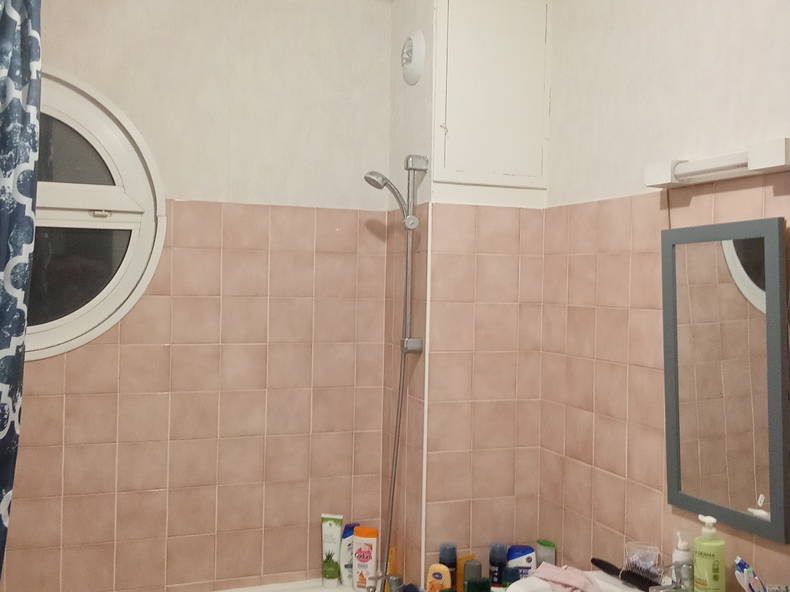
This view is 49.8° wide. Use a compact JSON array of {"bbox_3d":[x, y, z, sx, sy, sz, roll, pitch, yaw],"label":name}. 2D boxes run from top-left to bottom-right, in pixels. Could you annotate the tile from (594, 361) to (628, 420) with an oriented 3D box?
[{"bbox_3d":[0.600,0.261,2.348,0.009,0.149,0.149,1,1,-21],"label":"tile"}]

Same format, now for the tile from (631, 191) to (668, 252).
[{"bbox_3d":[0.664,-0.190,2.200,0.009,0.149,0.149,1,1,-21],"label":"tile"}]

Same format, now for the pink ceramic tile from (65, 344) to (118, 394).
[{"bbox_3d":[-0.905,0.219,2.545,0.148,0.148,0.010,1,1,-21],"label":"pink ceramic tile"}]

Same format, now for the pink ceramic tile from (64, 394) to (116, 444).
[{"bbox_3d":[-0.926,0.376,2.608,0.150,0.150,0.010,1,1,-21],"label":"pink ceramic tile"}]

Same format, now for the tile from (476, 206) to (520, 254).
[{"bbox_3d":[0.320,-0.202,2.640,0.149,0.145,0.010,1,1,-21],"label":"tile"}]

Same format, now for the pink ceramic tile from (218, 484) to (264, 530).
[{"bbox_3d":[-0.492,0.675,2.719,0.148,0.149,0.010,1,1,-21],"label":"pink ceramic tile"}]

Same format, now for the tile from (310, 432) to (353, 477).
[{"bbox_3d":[-0.211,0.537,2.855,0.149,0.149,0.010,1,1,-21],"label":"tile"}]

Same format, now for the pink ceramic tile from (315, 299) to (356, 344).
[{"bbox_3d":[-0.206,0.083,2.878,0.150,0.150,0.010,1,1,-21],"label":"pink ceramic tile"}]

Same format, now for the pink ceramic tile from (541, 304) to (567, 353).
[{"bbox_3d":[0.496,0.104,2.629,0.010,0.149,0.144,1,1,-21],"label":"pink ceramic tile"}]

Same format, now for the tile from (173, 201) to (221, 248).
[{"bbox_3d":[-0.614,-0.225,2.658,0.148,0.148,0.010,1,1,-21],"label":"tile"}]

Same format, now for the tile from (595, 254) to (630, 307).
[{"bbox_3d":[0.606,-0.042,2.344,0.009,0.149,0.149,1,1,-21],"label":"tile"}]

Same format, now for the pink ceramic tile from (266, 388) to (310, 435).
[{"bbox_3d":[-0.349,0.383,2.799,0.149,0.149,0.010,1,1,-21],"label":"pink ceramic tile"}]

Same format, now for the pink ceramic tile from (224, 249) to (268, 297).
[{"bbox_3d":[-0.488,-0.075,2.767,0.150,0.150,0.010,1,1,-21],"label":"pink ceramic tile"}]

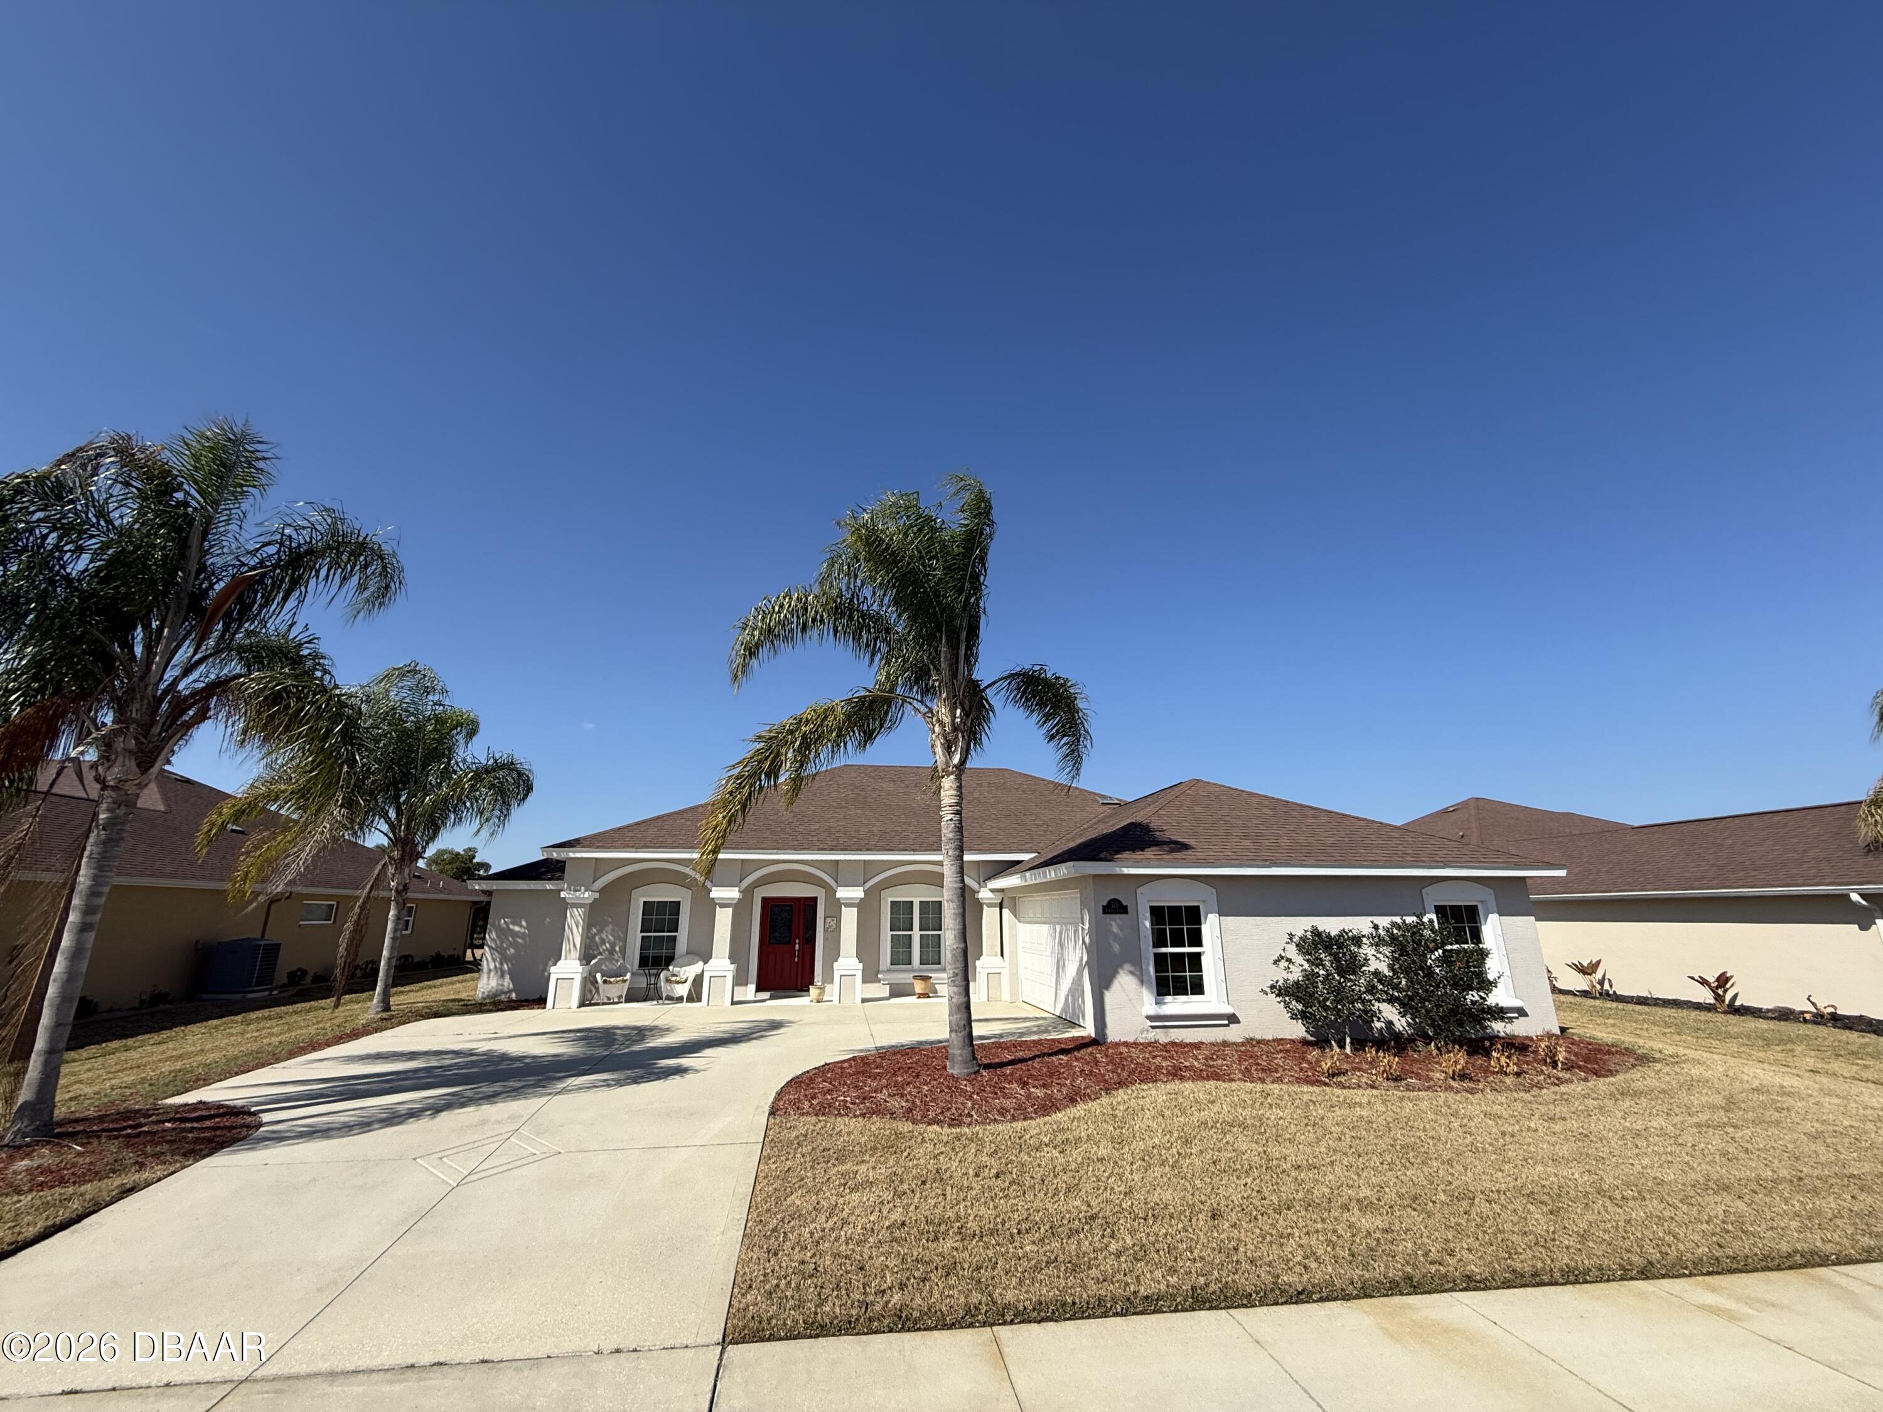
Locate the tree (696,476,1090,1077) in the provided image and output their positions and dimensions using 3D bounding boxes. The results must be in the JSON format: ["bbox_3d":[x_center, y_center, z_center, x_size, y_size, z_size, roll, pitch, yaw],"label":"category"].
[{"bbox_3d":[-0.462,0.484,10.082,4.950,8.080,4.400,2,-16,-8],"label":"tree"}]

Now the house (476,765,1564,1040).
[{"bbox_3d":[-0.534,4.167,19.613,20.250,6.180,16.450,2,-16,-8],"label":"house"}]

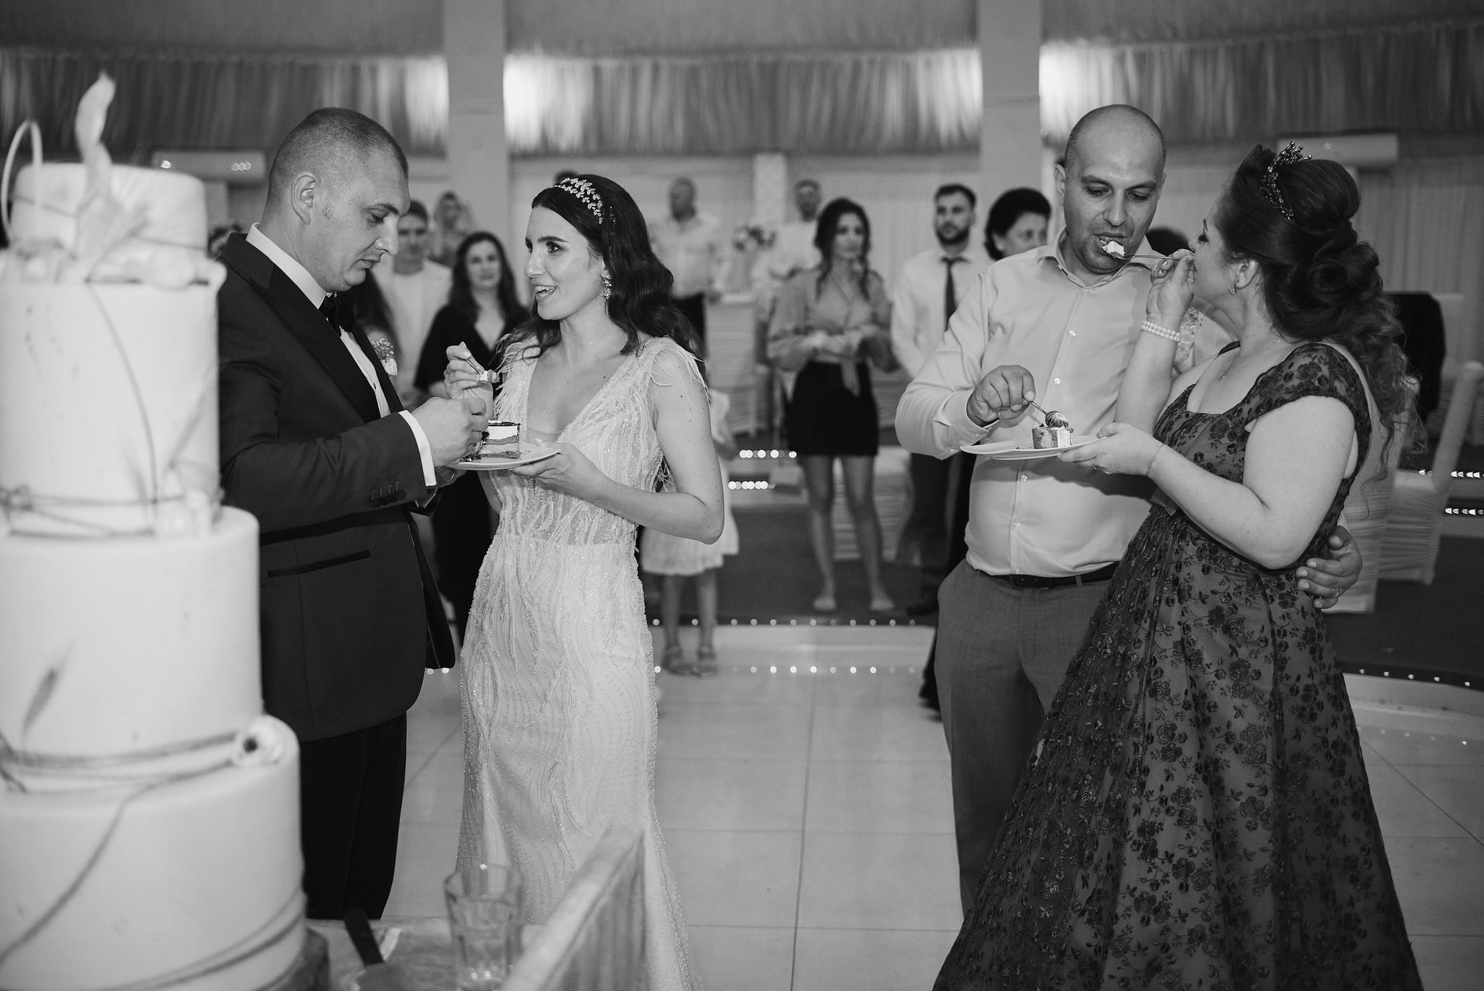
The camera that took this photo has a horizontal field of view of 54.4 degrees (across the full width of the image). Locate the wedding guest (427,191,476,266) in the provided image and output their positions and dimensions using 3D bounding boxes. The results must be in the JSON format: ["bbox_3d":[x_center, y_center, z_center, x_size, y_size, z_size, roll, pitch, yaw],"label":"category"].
[{"bbox_3d":[-1.751,-1.029,8.841,0.450,1.653,0.300,-2,8,-11],"label":"wedding guest"}]

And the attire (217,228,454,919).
[{"bbox_3d":[-0.626,0.350,2.272,0.460,1.520,0.540,2,8,16],"label":"attire"}]

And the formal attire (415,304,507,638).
[{"bbox_3d":[-0.978,-0.050,5.447,0.480,1.346,0.310,-2,8,-10],"label":"formal attire"}]

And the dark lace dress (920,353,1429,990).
[{"bbox_3d":[0.714,0.438,2.286,0.880,1.335,0.850,-5,9,-30],"label":"dark lace dress"}]

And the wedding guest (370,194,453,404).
[{"bbox_3d":[-1.466,-0.427,6.503,0.520,1.762,0.300,-3,8,-14],"label":"wedding guest"}]

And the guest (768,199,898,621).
[{"bbox_3d":[0.384,-0.371,6.009,0.530,1.690,0.360,-1,8,-3],"label":"guest"}]

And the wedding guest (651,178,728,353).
[{"bbox_3d":[-0.331,-1.066,8.838,0.500,1.720,0.320,-1,8,-6],"label":"wedding guest"}]

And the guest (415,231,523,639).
[{"bbox_3d":[-0.971,-0.153,5.432,0.480,1.654,0.320,-2,8,-10],"label":"guest"}]

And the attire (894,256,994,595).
[{"bbox_3d":[0.875,-0.287,5.951,0.530,1.470,0.300,1,8,8],"label":"attire"}]

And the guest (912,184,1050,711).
[{"bbox_3d":[0.899,-0.134,4.831,0.580,1.765,0.420,-5,9,-30],"label":"guest"}]

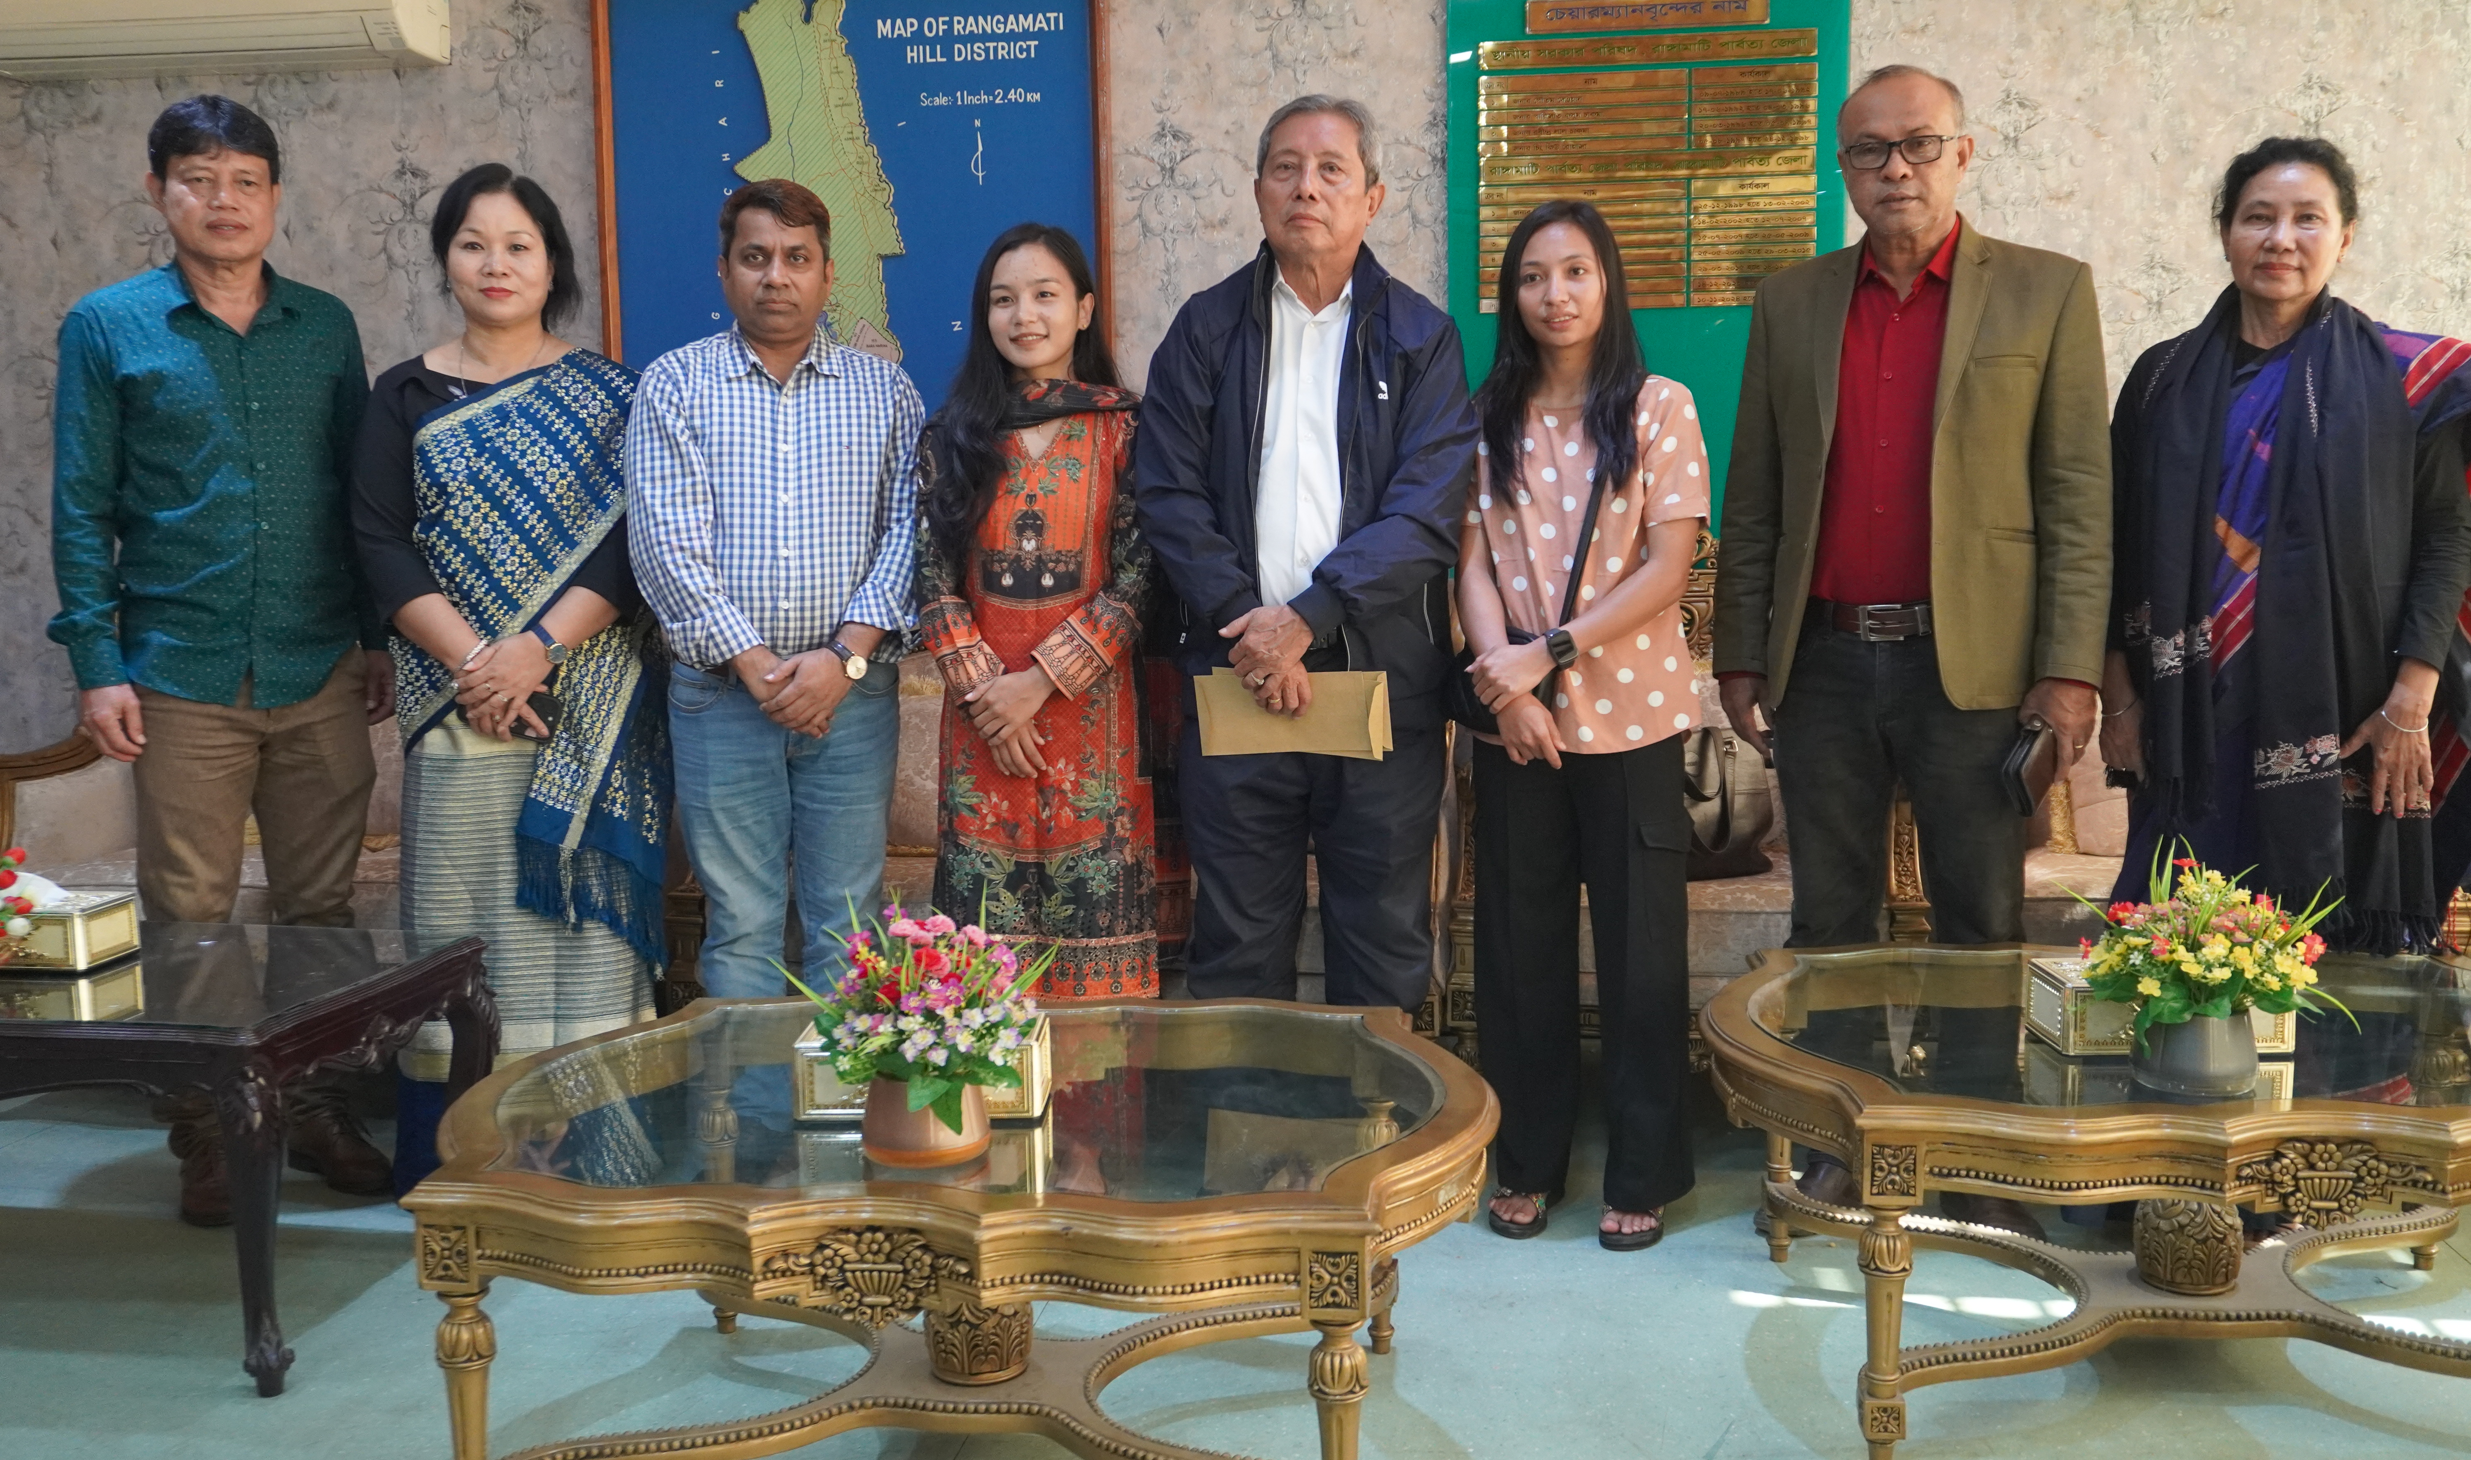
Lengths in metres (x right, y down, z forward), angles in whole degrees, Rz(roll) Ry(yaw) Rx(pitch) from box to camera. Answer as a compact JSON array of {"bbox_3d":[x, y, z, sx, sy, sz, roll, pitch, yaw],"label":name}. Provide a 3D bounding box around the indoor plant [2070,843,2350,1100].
[{"bbox_3d":[1.096,0.260,2.393,0.286,0.263,0.250,0,7,6],"label":"indoor plant"}]

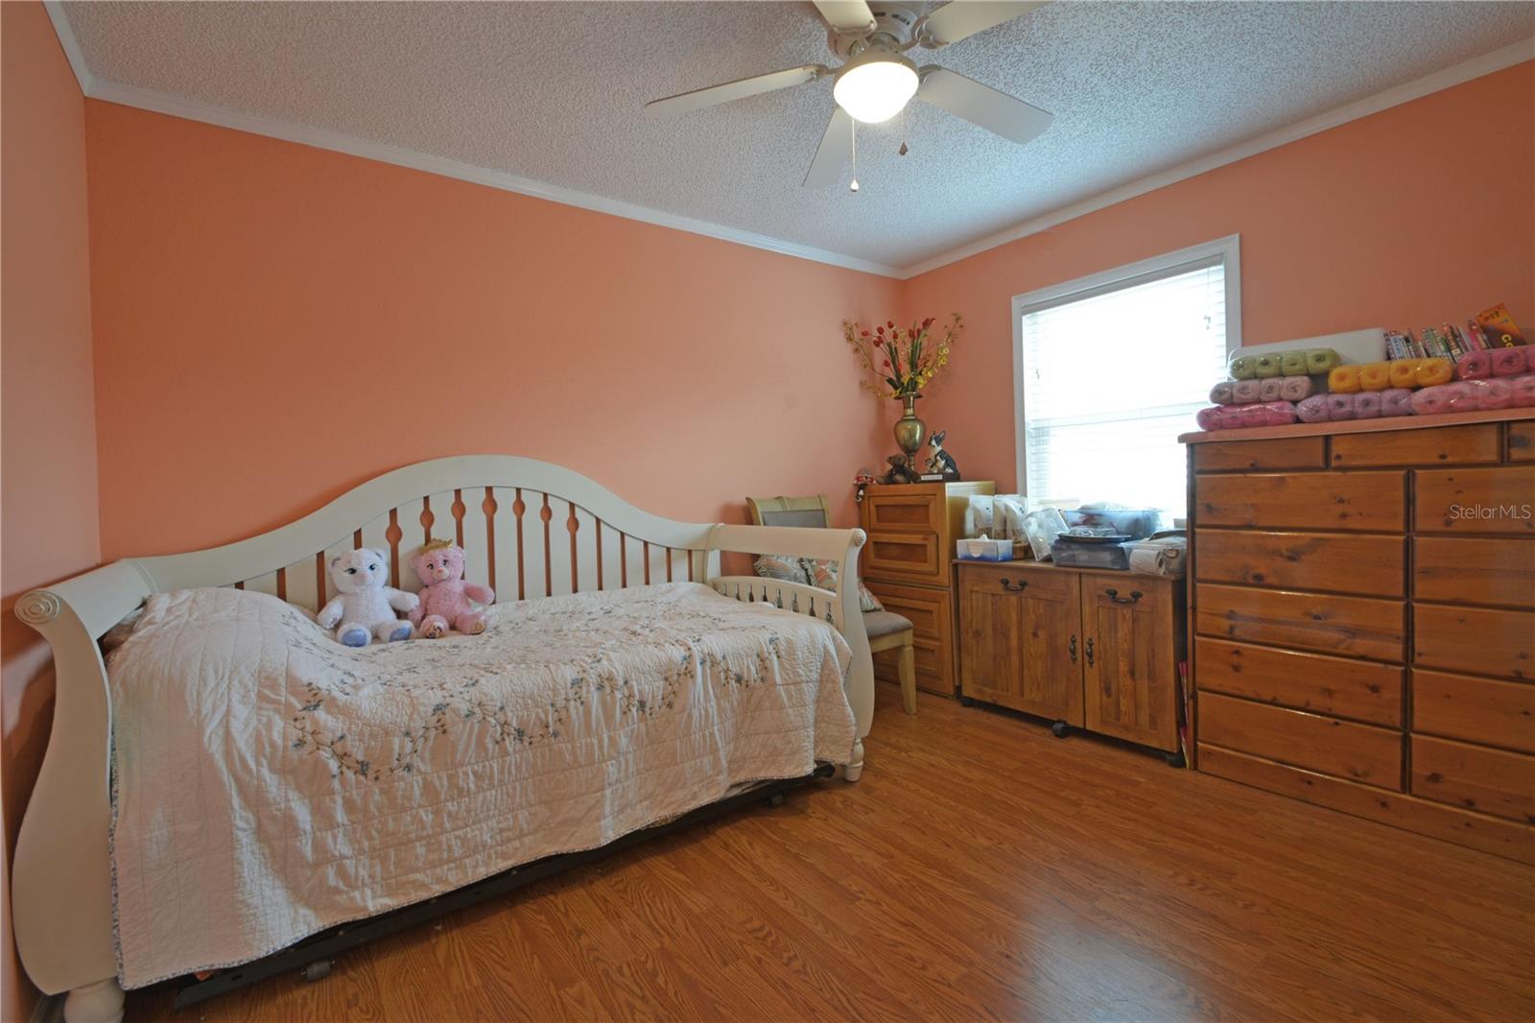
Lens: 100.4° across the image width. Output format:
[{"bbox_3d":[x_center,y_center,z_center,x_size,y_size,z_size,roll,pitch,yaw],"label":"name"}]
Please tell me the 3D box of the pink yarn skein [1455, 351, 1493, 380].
[{"bbox_3d":[2.082,-0.430,1.884,0.140,0.080,0.069,-3,2,-36],"label":"pink yarn skein"}]

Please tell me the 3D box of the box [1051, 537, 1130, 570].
[{"bbox_3d":[1.430,0.185,2.779,0.210,0.115,0.300,-4,3,-37],"label":"box"}]

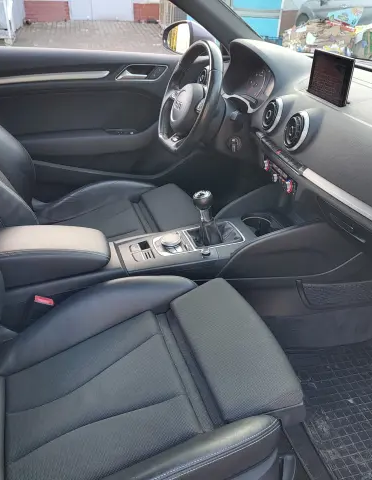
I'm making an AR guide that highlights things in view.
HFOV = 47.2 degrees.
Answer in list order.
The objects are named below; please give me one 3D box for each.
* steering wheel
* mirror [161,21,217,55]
[{"bbox_3d":[0.012,-0.456,1.379,0.095,0.360,0.370,11,25,-26],"label":"steering wheel"},{"bbox_3d":[0.016,-0.854,1.780,0.130,0.135,0.220,-16,35,-26],"label":"mirror"}]

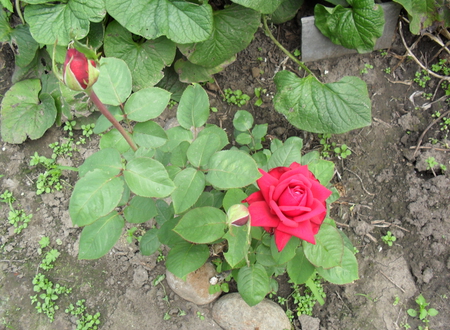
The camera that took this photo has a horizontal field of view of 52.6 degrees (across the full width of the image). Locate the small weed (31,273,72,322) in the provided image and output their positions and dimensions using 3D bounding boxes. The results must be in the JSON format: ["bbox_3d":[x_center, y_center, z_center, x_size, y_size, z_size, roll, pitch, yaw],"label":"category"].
[{"bbox_3d":[-0.317,0.242,0.831,0.077,0.035,0.089,0,58,0],"label":"small weed"}]

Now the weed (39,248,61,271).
[{"bbox_3d":[-0.337,0.181,0.874,0.042,0.025,0.039,0,58,0],"label":"weed"}]

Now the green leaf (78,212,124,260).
[{"bbox_3d":[-0.170,0.098,0.630,0.053,0.017,0.084,42,86,15],"label":"green leaf"}]

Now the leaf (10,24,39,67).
[{"bbox_3d":[-0.478,-0.283,1.080,0.074,0.040,0.101,-30,82,-17],"label":"leaf"}]

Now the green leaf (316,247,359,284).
[{"bbox_3d":[0.177,0.155,0.730,0.060,0.018,0.088,-40,67,-13],"label":"green leaf"}]

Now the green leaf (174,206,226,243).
[{"bbox_3d":[-0.034,0.088,0.660,0.077,0.012,0.056,-6,64,-4],"label":"green leaf"}]

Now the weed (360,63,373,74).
[{"bbox_3d":[0.352,-0.240,1.134,0.030,0.018,0.028,0,55,0],"label":"weed"}]

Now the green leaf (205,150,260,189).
[{"bbox_3d":[0.013,0.006,0.620,0.072,0.015,0.049,6,70,2],"label":"green leaf"}]

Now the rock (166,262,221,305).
[{"bbox_3d":[-0.054,0.196,0.787,0.096,0.055,0.080,-3,56,-2],"label":"rock"}]

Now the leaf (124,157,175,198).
[{"bbox_3d":[-0.106,0.018,0.640,0.072,0.015,0.050,19,71,7],"label":"leaf"}]

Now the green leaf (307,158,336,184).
[{"bbox_3d":[0.163,0.013,0.770,0.043,0.025,0.068,36,65,20],"label":"green leaf"}]

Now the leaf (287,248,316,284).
[{"bbox_3d":[0.128,0.168,0.760,0.049,0.018,0.065,11,66,9],"label":"leaf"}]

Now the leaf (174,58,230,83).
[{"bbox_3d":[-0.049,-0.221,1.040,0.138,0.030,0.082,-5,70,-3],"label":"leaf"}]

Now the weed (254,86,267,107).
[{"bbox_3d":[0.084,-0.162,1.075,0.029,0.025,0.043,0,55,0],"label":"weed"}]

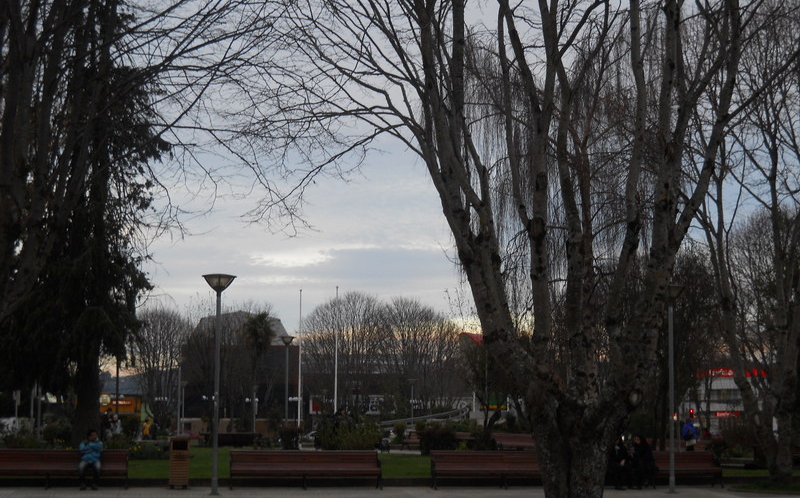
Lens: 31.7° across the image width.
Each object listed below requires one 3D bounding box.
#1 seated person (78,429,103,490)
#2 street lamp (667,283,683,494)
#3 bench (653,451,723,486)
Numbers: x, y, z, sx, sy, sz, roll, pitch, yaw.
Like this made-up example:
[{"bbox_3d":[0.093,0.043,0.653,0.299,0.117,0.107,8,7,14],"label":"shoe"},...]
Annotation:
[{"bbox_3d":[-6.357,4.344,29.098,0.500,1.220,0.750,1,-7,-5],"label":"seated person"},{"bbox_3d":[5.705,2.933,29.648,0.640,4.330,0.640,0,-7,0],"label":"street lamp"},{"bbox_3d":[5.396,4.736,30.326,2.900,0.770,0.670,1,-7,-8],"label":"bench"}]

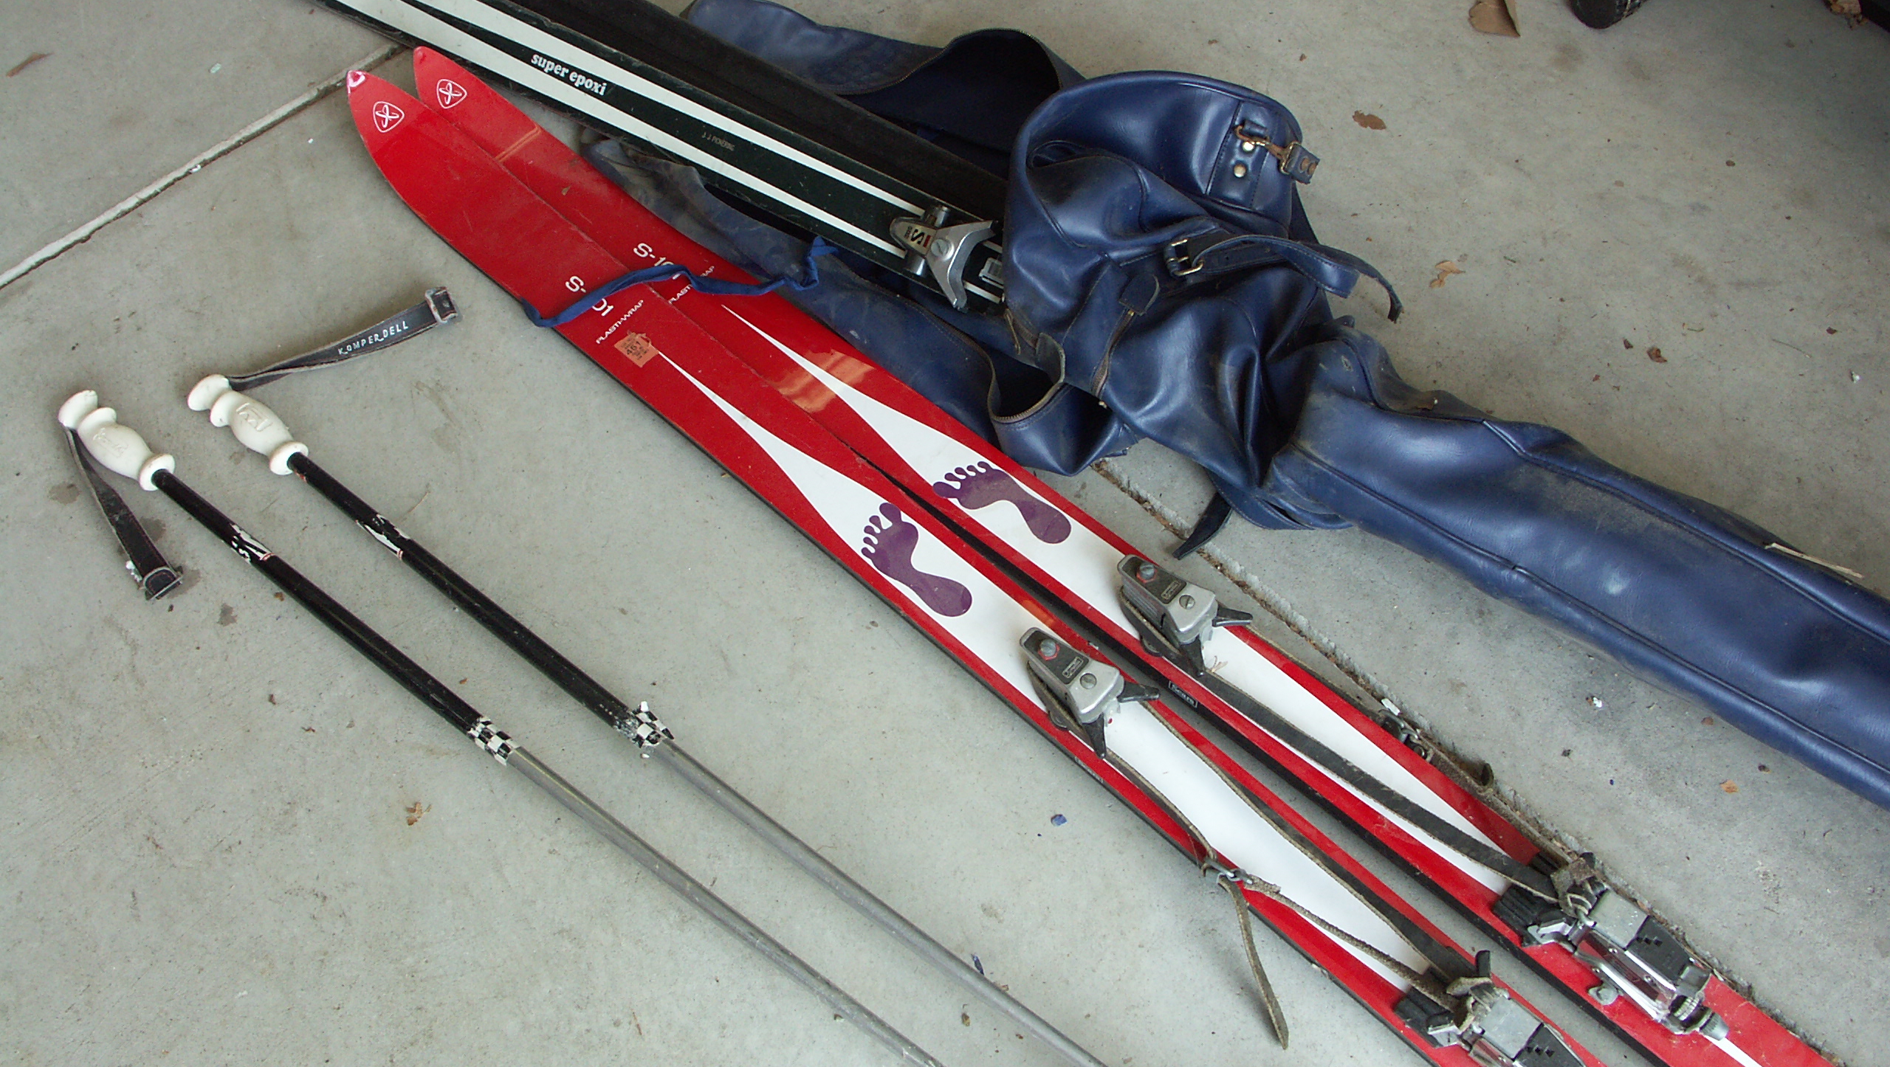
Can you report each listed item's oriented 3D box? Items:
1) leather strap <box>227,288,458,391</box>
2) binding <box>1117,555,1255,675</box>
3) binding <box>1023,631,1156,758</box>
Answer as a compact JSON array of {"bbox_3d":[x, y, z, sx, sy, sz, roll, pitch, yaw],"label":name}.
[{"bbox_3d":[-0.500,-0.160,1.278,0.193,0.028,0.035,-20,59,-12],"label":"leather strap"},{"bbox_3d":[0.162,0.055,1.087,0.094,0.043,0.061,37,65,22],"label":"binding"},{"bbox_3d":[0.093,0.103,1.057,0.095,0.043,0.062,39,66,22],"label":"binding"}]

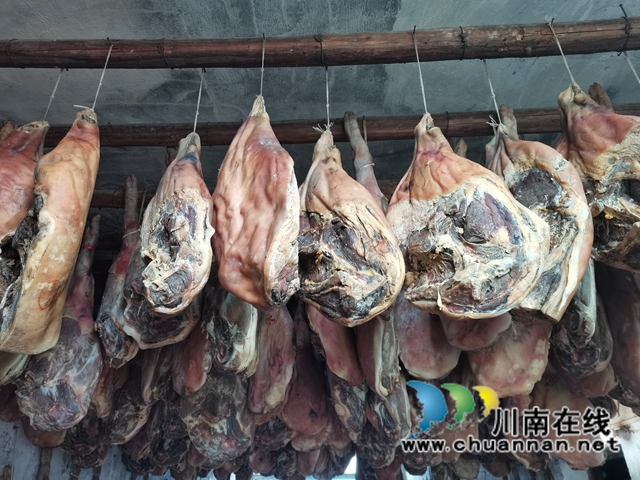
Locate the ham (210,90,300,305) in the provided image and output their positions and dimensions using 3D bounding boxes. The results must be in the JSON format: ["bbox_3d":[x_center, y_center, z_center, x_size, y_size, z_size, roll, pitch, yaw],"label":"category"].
[{"bbox_3d":[-0.156,-0.127,1.204,0.190,0.630,0.260,-10,-30,18],"label":"ham"}]

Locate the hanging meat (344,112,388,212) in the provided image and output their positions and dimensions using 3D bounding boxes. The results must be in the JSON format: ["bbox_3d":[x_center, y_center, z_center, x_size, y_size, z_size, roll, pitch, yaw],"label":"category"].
[{"bbox_3d":[0.179,-0.113,1.614,0.250,0.840,0.200,8,-33,-30],"label":"hanging meat"}]

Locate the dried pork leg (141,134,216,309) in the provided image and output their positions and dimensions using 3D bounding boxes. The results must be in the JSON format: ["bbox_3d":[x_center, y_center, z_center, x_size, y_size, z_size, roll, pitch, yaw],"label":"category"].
[{"bbox_3d":[-0.361,-0.068,1.241,0.200,0.550,0.190,-7,-29,14],"label":"dried pork leg"}]

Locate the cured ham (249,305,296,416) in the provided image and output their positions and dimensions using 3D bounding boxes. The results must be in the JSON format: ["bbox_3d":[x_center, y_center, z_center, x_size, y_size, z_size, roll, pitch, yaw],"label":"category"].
[{"bbox_3d":[-0.172,0.261,1.881,0.170,0.800,0.240,-8,-29,13],"label":"cured ham"}]

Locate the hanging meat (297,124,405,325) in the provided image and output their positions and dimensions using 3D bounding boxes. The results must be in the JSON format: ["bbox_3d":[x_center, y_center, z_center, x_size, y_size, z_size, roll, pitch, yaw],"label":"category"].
[{"bbox_3d":[0.069,-0.065,1.225,0.280,0.580,0.200,-10,-29,12],"label":"hanging meat"}]

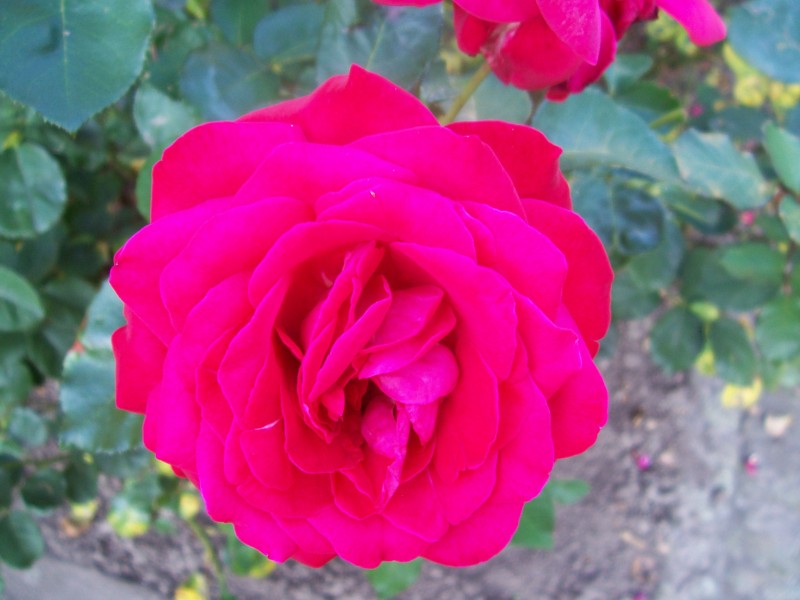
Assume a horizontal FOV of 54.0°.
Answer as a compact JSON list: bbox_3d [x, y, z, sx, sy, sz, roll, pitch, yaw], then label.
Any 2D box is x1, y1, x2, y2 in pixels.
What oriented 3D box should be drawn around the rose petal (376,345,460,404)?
[{"bbox_3d":[0.004,0.017,0.182,0.020,0.015,0.011,13,33,-14],"label":"rose petal"}]

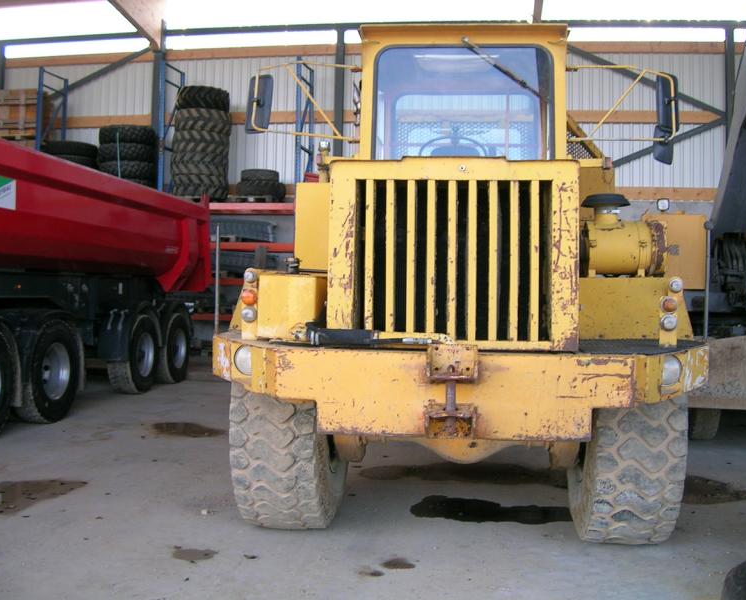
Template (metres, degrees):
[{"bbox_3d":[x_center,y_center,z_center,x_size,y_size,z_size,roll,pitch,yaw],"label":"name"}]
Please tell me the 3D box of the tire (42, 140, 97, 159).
[{"bbox_3d":[-5.885,-2.860,15.700,1.030,0.255,1.030,1,1,9],"label":"tire"}]

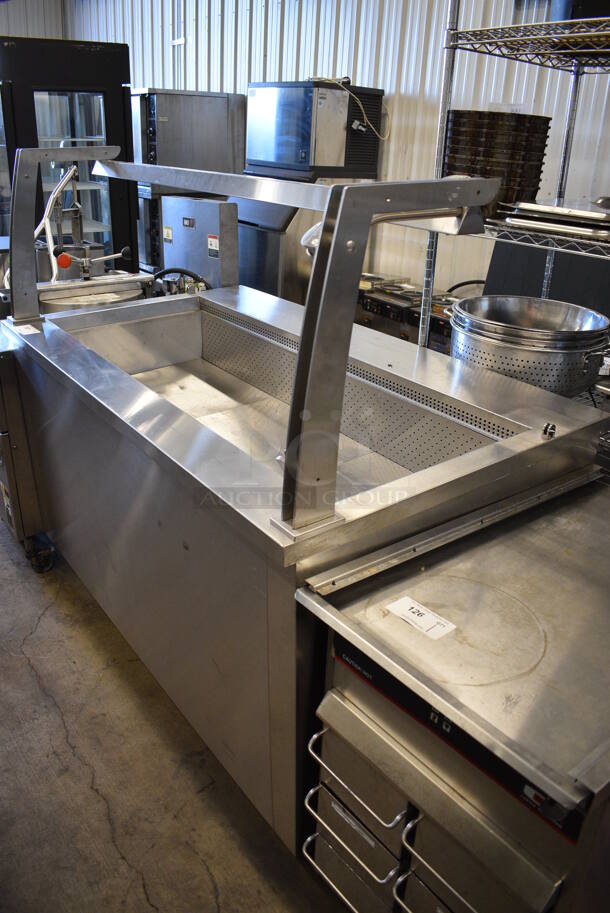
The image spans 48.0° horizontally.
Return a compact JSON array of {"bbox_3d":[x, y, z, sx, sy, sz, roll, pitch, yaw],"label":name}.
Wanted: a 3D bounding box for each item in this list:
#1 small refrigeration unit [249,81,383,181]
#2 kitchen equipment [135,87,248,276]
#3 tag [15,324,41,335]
[{"bbox_3d":[0.056,-2.367,4.974,0.635,0.560,0.762,-16,32,-34],"label":"small refrigeration unit"},{"bbox_3d":[-1.249,-2.563,6.592,0.970,1.660,0.970,-16,32,-35],"label":"kitchen equipment"},{"bbox_3d":[-0.820,-0.375,2.025,0.048,0.002,0.097,-18,32,-33],"label":"tag"}]

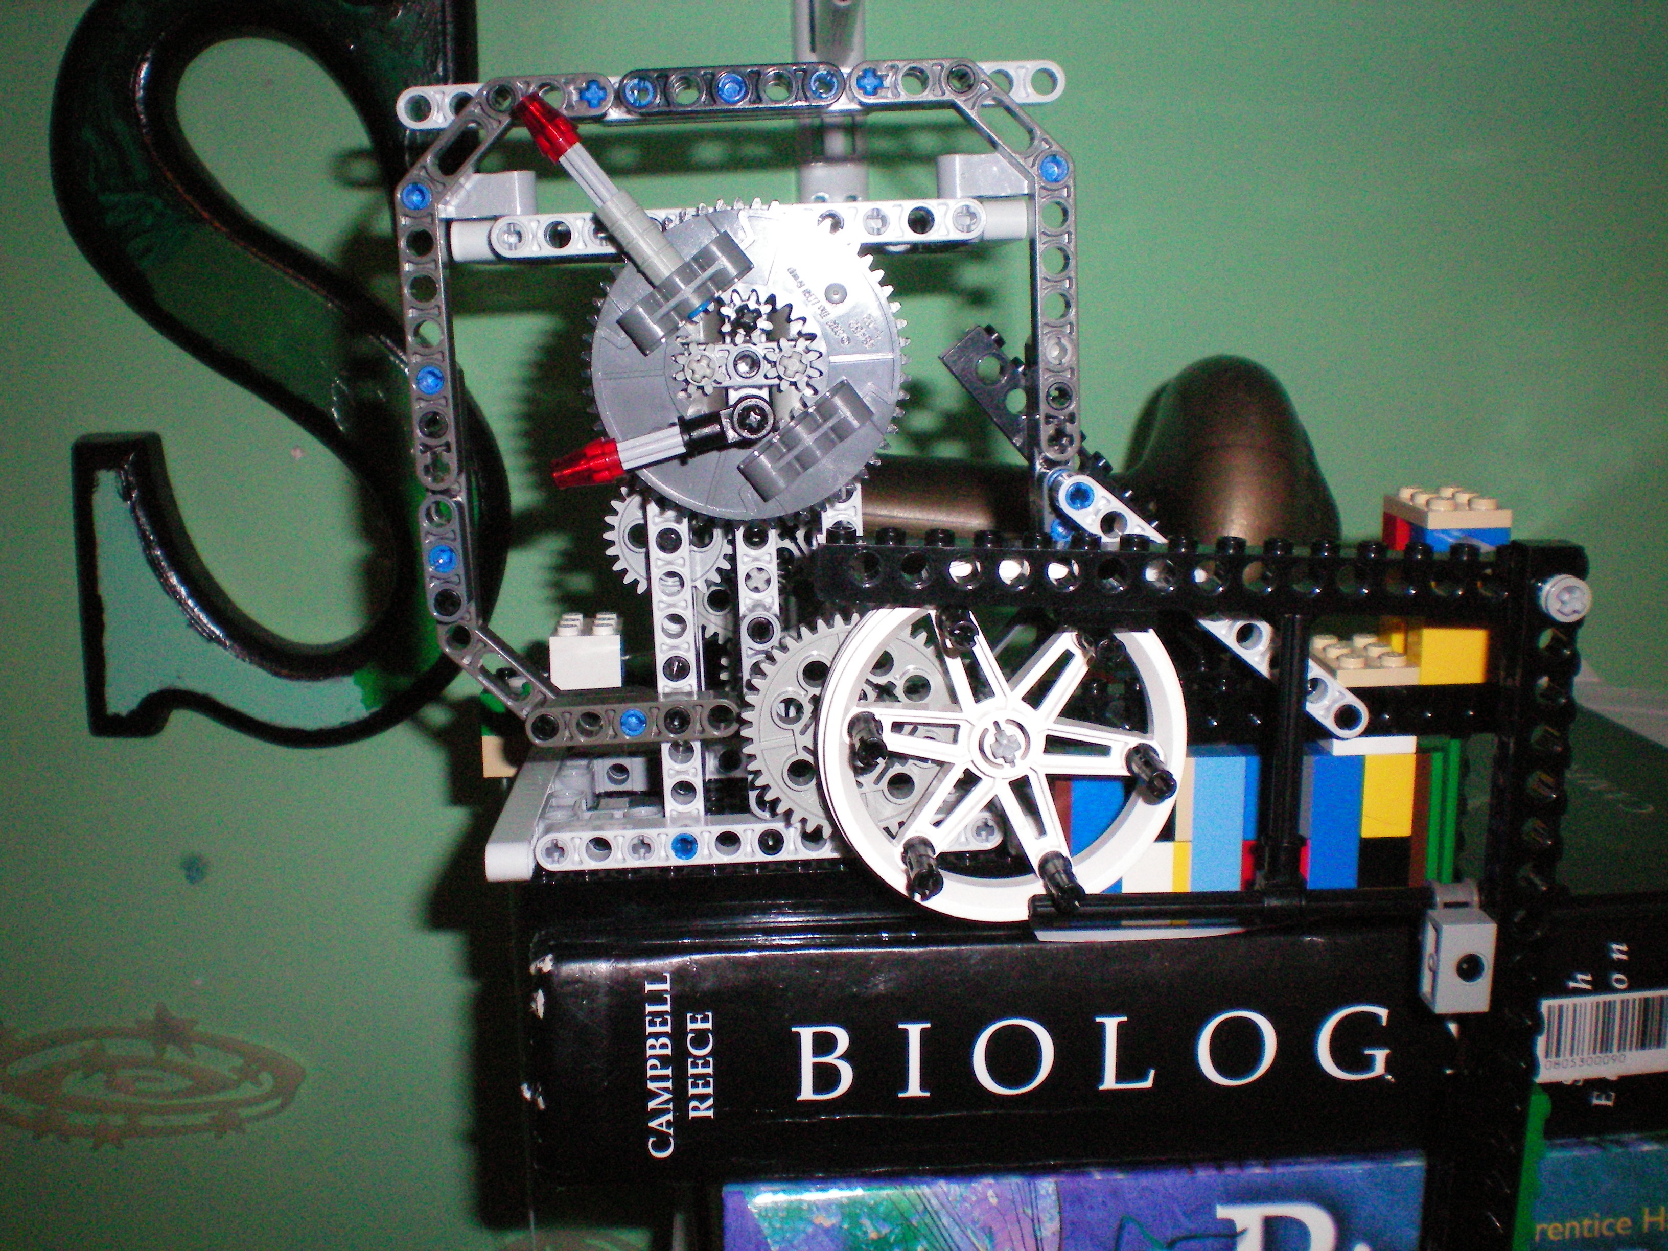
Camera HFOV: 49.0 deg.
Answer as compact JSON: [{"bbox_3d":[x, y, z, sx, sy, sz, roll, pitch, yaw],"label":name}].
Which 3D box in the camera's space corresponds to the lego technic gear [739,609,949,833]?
[{"bbox_3d":[0.004,0.018,0.328,0.042,0.042,0.008,-3,9,-2],"label":"lego technic gear"}]

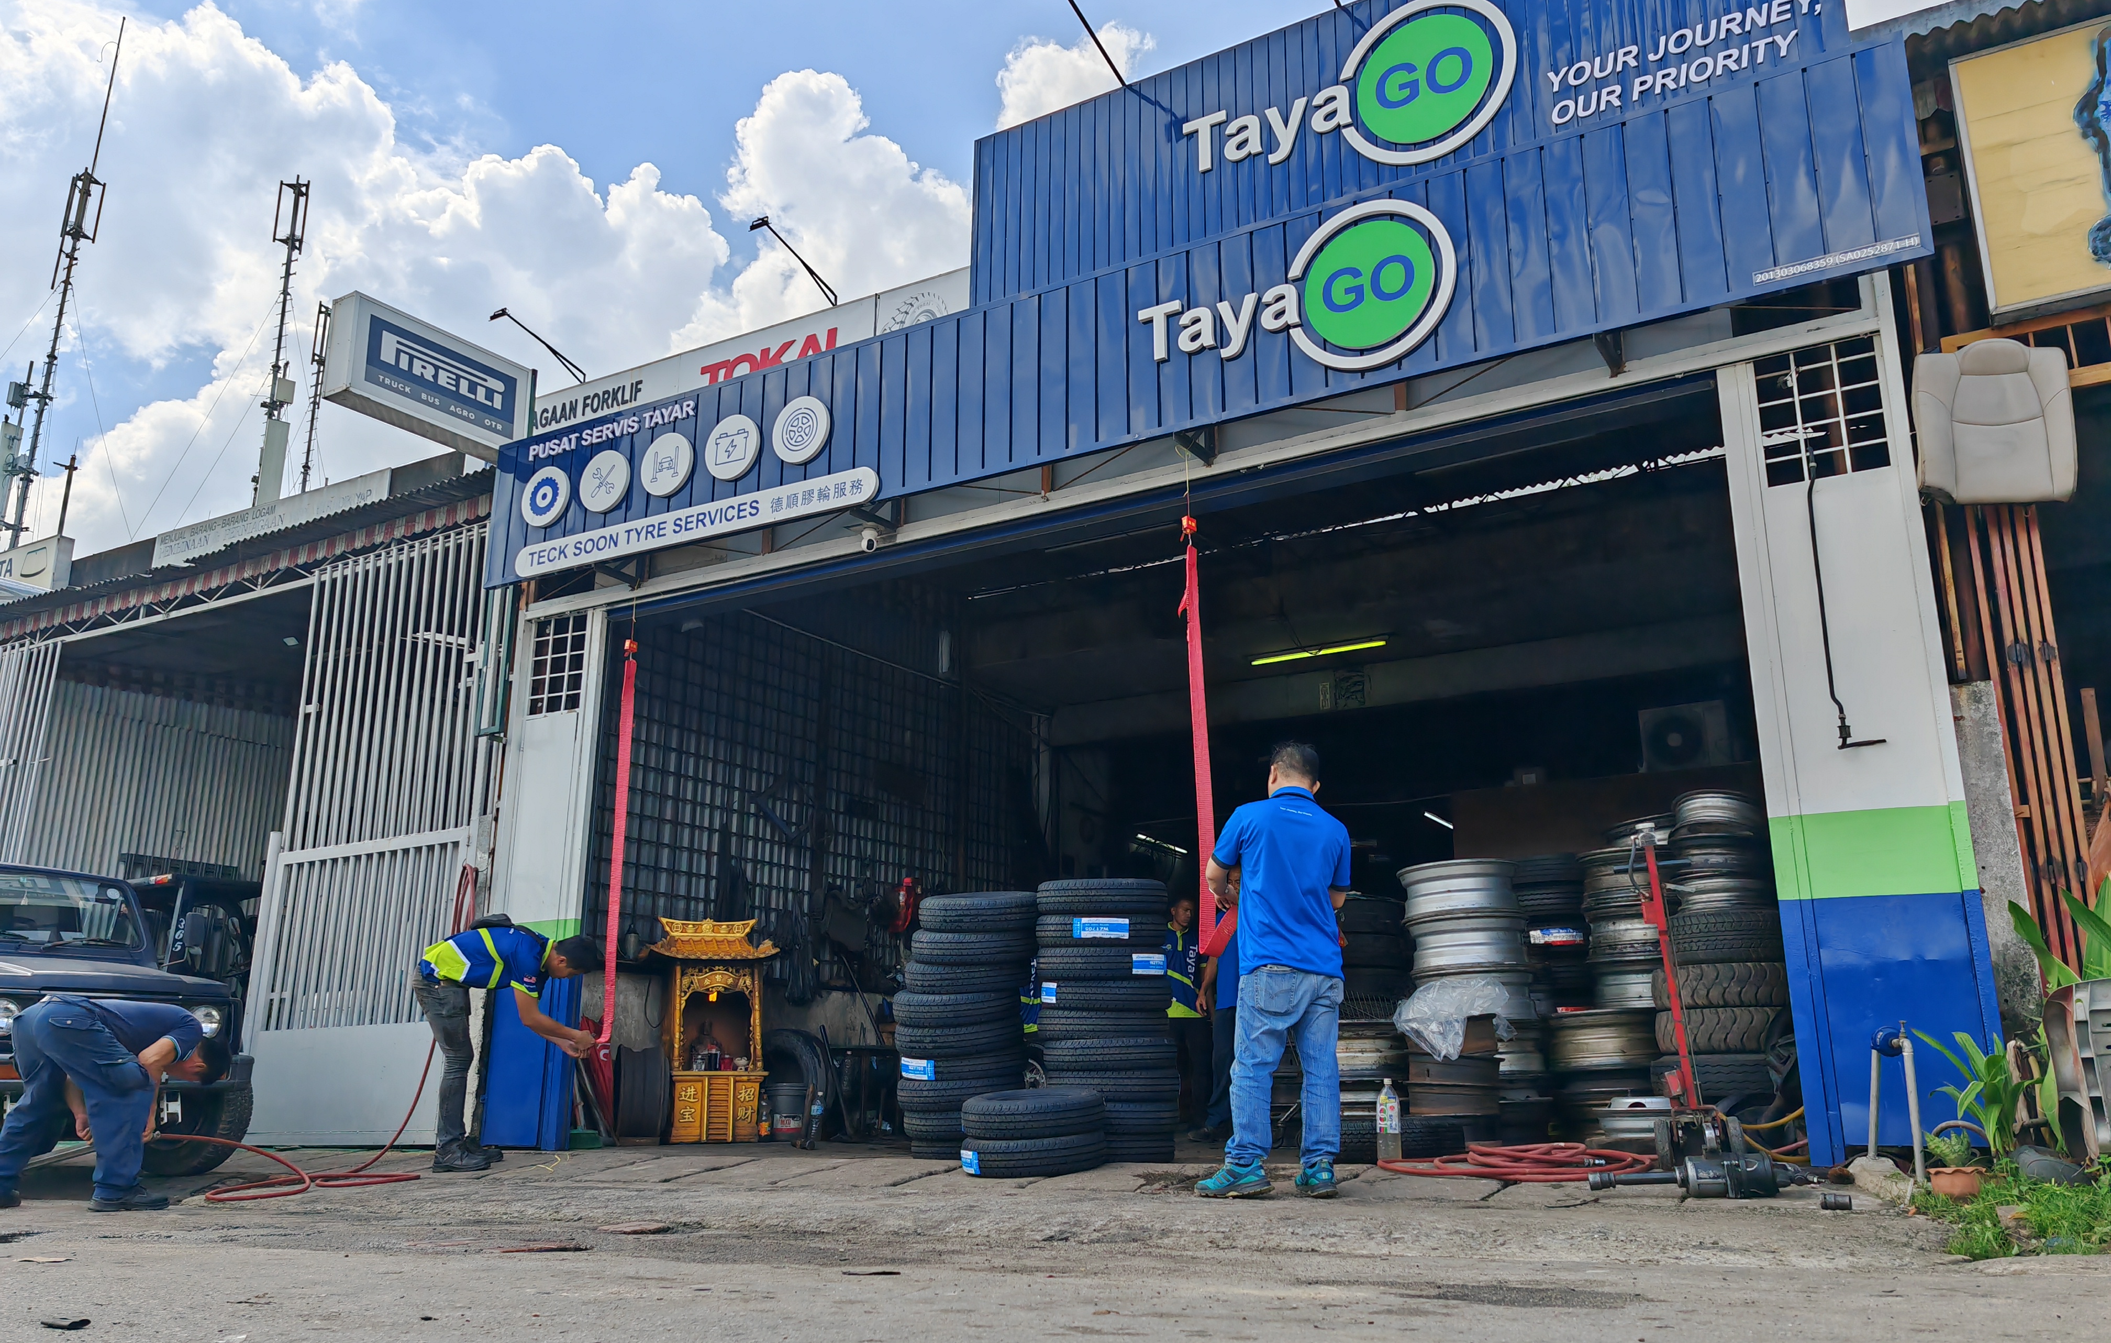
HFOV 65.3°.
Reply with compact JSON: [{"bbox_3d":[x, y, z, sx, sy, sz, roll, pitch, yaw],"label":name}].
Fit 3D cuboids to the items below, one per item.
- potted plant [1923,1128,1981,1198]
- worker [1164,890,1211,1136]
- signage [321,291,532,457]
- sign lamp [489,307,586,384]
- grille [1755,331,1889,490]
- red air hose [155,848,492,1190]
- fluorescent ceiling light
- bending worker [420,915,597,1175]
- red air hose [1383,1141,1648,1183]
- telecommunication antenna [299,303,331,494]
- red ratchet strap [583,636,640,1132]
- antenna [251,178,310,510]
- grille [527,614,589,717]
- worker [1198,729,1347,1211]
[{"bbox_3d":[2.918,1.600,5.350,0.190,0.240,0.190,-9,-17,29],"label":"potted plant"},{"bbox_3d":[0.826,2.371,11.512,0.480,1.684,0.330,2,-15,-9],"label":"worker"},{"bbox_3d":[-3.976,-1.833,10.514,0.220,0.670,1.358,-9,-17,30],"label":"signage"},{"bbox_3d":[-3.150,-2.005,10.054,0.150,0.270,0.740,-9,-17,29],"label":"sign lamp"},{"bbox_3d":[3.232,-1.093,6.944,0.472,0.577,0.040,-9,-17,30],"label":"grille"},{"bbox_3d":[-3.587,1.751,8.593,0.950,1.870,1.950,-9,-17,29],"label":"red air hose"},{"bbox_3d":[2.260,-0.162,14.100,1.220,0.080,0.080,-9,-17,29],"label":"fluorescent ceiling light"},{"bbox_3d":[-2.985,2.012,8.987,0.948,1.316,0.480,4,-15,-18],"label":"bending worker"},{"bbox_3d":[1.761,1.881,6.394,1.080,0.140,0.620,-9,-17,29],"label":"red air hose"},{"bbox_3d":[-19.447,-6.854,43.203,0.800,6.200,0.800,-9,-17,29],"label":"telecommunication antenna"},{"bbox_3d":[-2.519,1.160,9.486,0.180,2.811,0.150,-9,-17,30],"label":"red ratchet strap"},{"bbox_3d":[-20.691,-8.748,44.000,1.000,9.703,0.900,-9,-17,30],"label":"antenna"},{"bbox_3d":[-3.216,-0.038,10.642,0.468,0.638,0.040,-9,-17,30],"label":"grille"},{"bbox_3d":[0.830,1.120,6.360,0.520,1.710,0.400,5,-16,-17],"label":"worker"}]

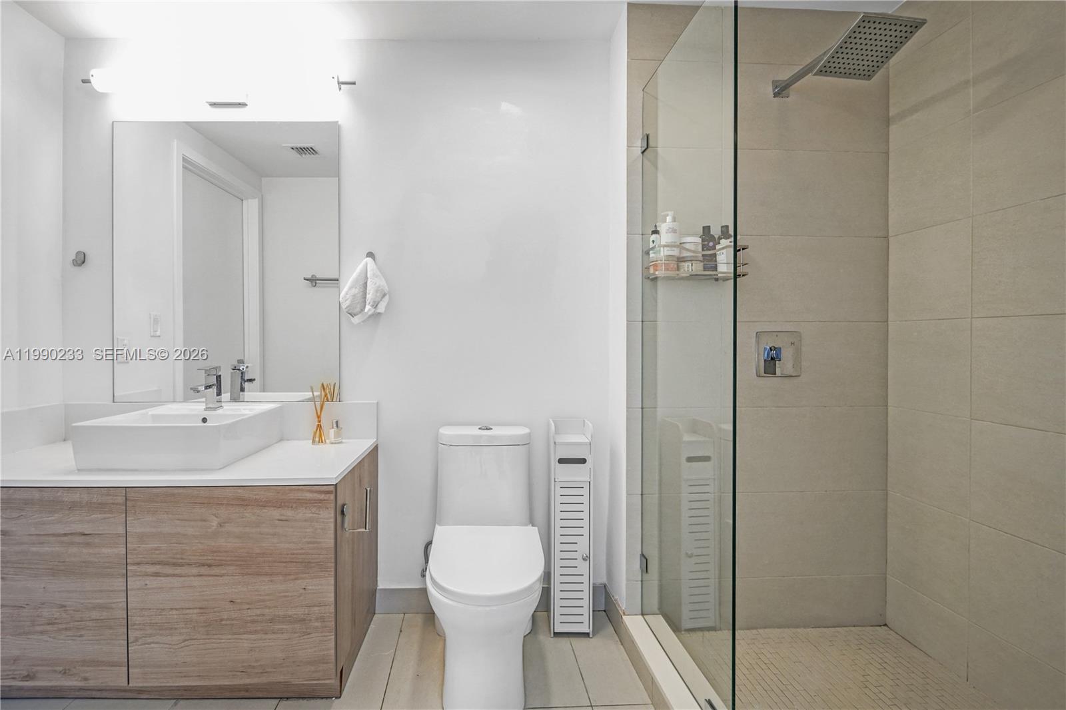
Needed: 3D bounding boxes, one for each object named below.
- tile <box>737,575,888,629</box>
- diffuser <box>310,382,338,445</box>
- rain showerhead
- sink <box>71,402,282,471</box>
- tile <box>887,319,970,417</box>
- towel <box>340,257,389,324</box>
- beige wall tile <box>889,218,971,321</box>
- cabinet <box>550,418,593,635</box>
[{"bbox_3d":[0.983,0.895,1.608,0.595,0.188,0.010,0,1,-2],"label":"tile"},{"bbox_3d":[-0.812,0.225,1.695,0.070,0.237,0.066,0,1,-2],"label":"diffuser"},{"bbox_3d":[0.907,-0.893,1.360,0.190,0.180,0.480,0,1,-4],"label":"rain showerhead"},{"bbox_3d":[-1.203,0.275,1.562,0.460,0.142,0.390,0,1,-3],"label":"sink"},{"bbox_3d":[1.312,0.038,1.484,0.010,0.307,0.263,0,1,-9],"label":"tile"},{"bbox_3d":[-0.660,-0.251,1.735,0.187,0.262,0.075,0,1,-2],"label":"towel"},{"bbox_3d":[1.315,-0.270,1.483,0.010,0.307,0.263,0,1,-9],"label":"beige wall tile"},{"bbox_3d":[0.142,0.650,1.715,0.157,0.787,0.155,0,1,-2],"label":"cabinet"}]

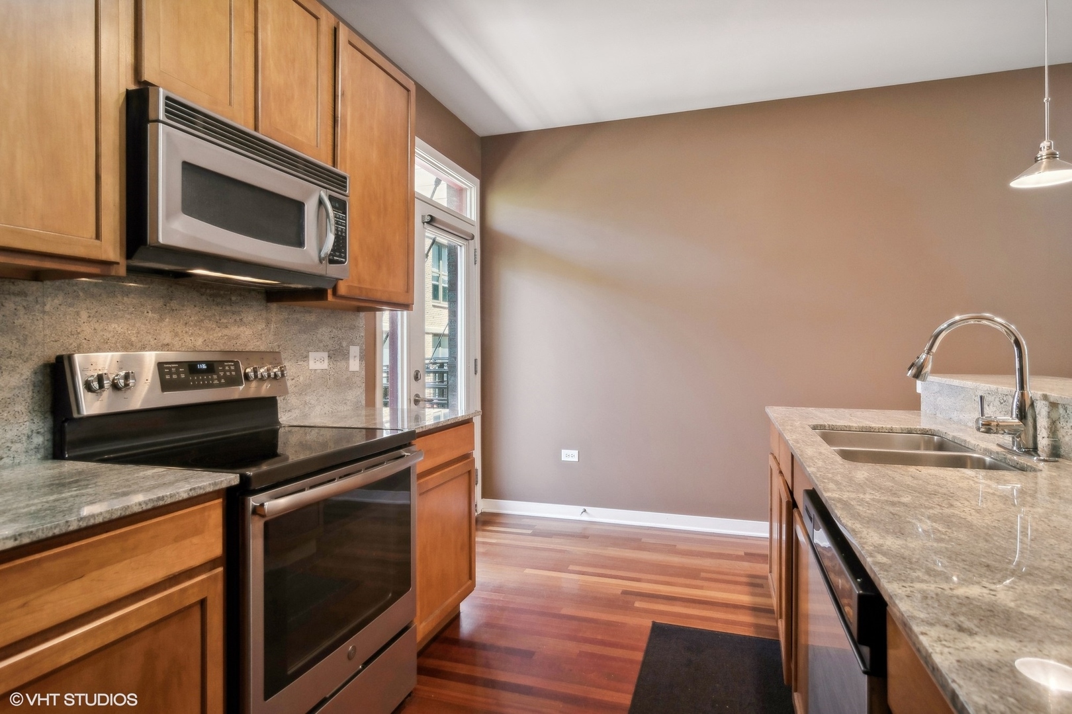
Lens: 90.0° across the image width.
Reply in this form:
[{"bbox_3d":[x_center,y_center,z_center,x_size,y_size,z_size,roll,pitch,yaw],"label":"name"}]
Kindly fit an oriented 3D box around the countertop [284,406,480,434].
[{"bbox_3d":[-0.661,0.276,2.353,0.635,0.025,0.620,0,1,17],"label":"countertop"}]

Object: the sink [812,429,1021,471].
[{"bbox_3d":[1.187,0.399,1.758,0.430,0.200,0.750,0,1,17],"label":"sink"}]

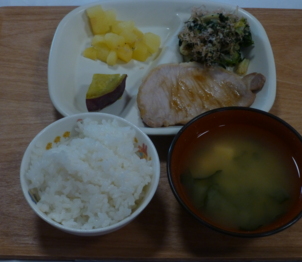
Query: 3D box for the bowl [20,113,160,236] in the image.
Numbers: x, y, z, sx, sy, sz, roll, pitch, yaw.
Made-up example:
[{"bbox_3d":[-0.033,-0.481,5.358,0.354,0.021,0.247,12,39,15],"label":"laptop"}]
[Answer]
[{"bbox_3d":[-0.049,0.046,0.504,0.113,0.054,0.113,0,56,-1],"label":"bowl"}]

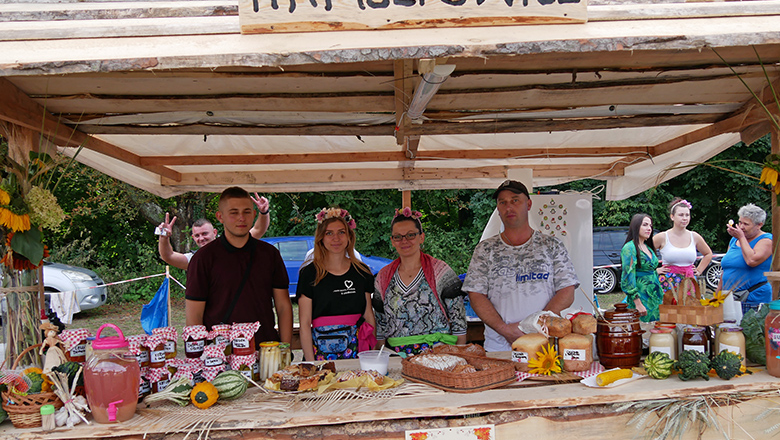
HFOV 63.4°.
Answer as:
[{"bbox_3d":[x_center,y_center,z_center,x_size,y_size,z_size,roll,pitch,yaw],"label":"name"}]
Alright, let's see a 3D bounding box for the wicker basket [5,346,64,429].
[{"bbox_3d":[-1.208,0.554,2.140,0.210,0.260,0.200,-3,2,-29],"label":"wicker basket"}]

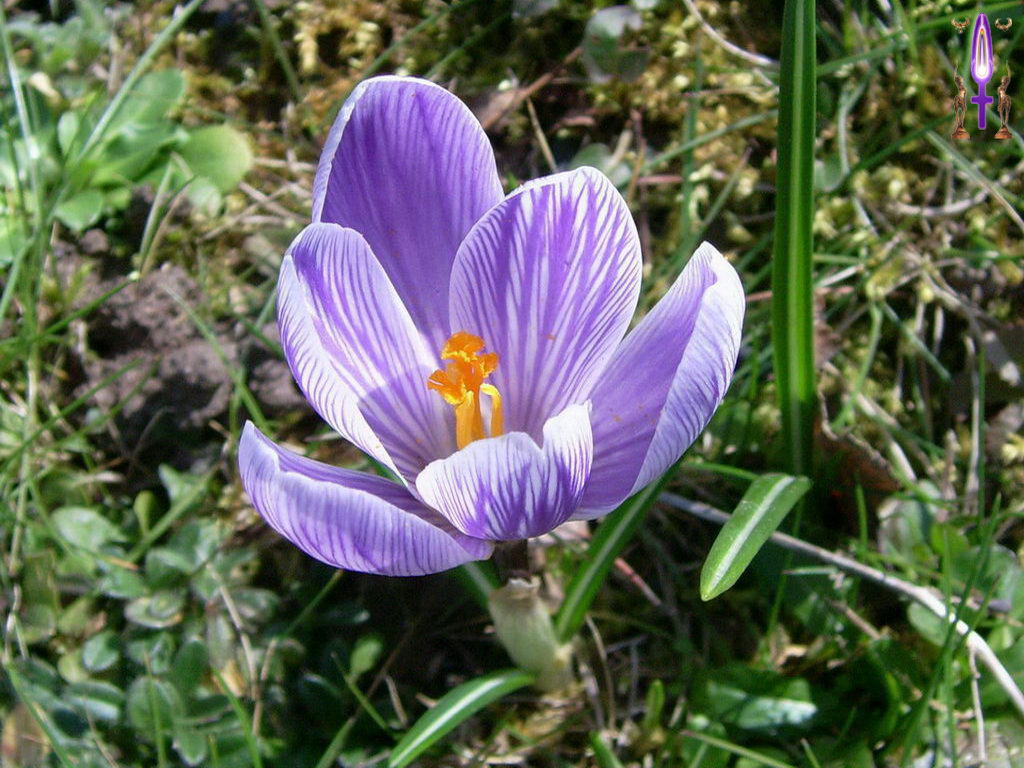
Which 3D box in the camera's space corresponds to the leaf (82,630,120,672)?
[{"bbox_3d":[-0.069,0.045,0.199,0.006,0.004,0.007,17,63,9],"label":"leaf"}]

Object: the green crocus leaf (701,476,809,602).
[{"bbox_3d":[0.036,0.023,0.178,0.006,0.004,0.025,35,69,16],"label":"green crocus leaf"}]

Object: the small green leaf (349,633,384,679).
[{"bbox_3d":[-0.024,0.045,0.197,0.005,0.004,0.008,27,69,11],"label":"small green leaf"}]

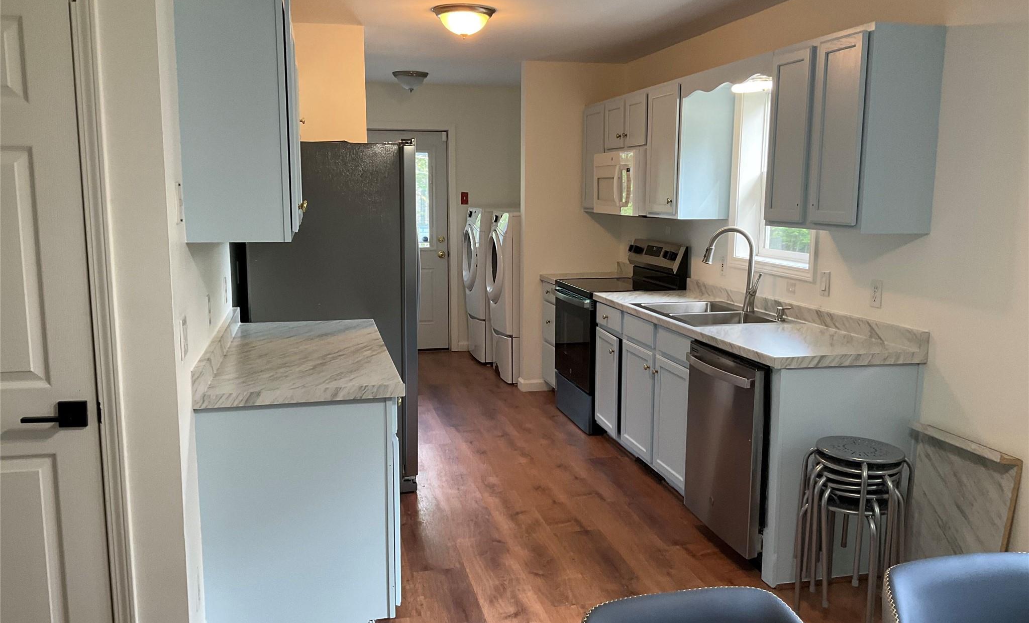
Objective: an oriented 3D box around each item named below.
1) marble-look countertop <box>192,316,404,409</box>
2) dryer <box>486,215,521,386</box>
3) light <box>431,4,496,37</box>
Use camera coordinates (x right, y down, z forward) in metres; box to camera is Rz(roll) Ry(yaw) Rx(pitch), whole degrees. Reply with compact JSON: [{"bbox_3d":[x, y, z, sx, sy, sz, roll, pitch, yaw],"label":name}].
[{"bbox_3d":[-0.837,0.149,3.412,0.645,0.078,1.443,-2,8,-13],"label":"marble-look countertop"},{"bbox_3d":[0.184,-0.142,7.047,0.800,1.315,0.685,-2,8,-13],"label":"dryer"},{"bbox_3d":[-0.259,-1.483,4.431,0.335,0.145,0.335,0,8,0],"label":"light"}]

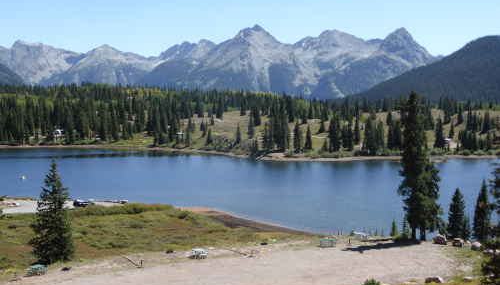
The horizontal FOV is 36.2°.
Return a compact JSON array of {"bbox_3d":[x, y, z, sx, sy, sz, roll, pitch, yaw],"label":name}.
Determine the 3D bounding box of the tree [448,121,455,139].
[{"bbox_3d":[106.713,-6.349,405.000,2.900,9.300,2.900,0,2,0],"label":"tree"}]

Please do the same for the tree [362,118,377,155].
[{"bbox_3d":[48.081,-2.414,308.000,5.000,15.000,5.000,0,3,0],"label":"tree"}]

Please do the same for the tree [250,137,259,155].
[{"bbox_3d":[2.112,1.594,305.000,2.600,7.000,2.600,0,3,0],"label":"tree"}]

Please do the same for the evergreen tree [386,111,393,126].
[{"bbox_3d":[82.005,-14.108,450.000,3.400,8.300,3.400,0,2,0],"label":"evergreen tree"}]

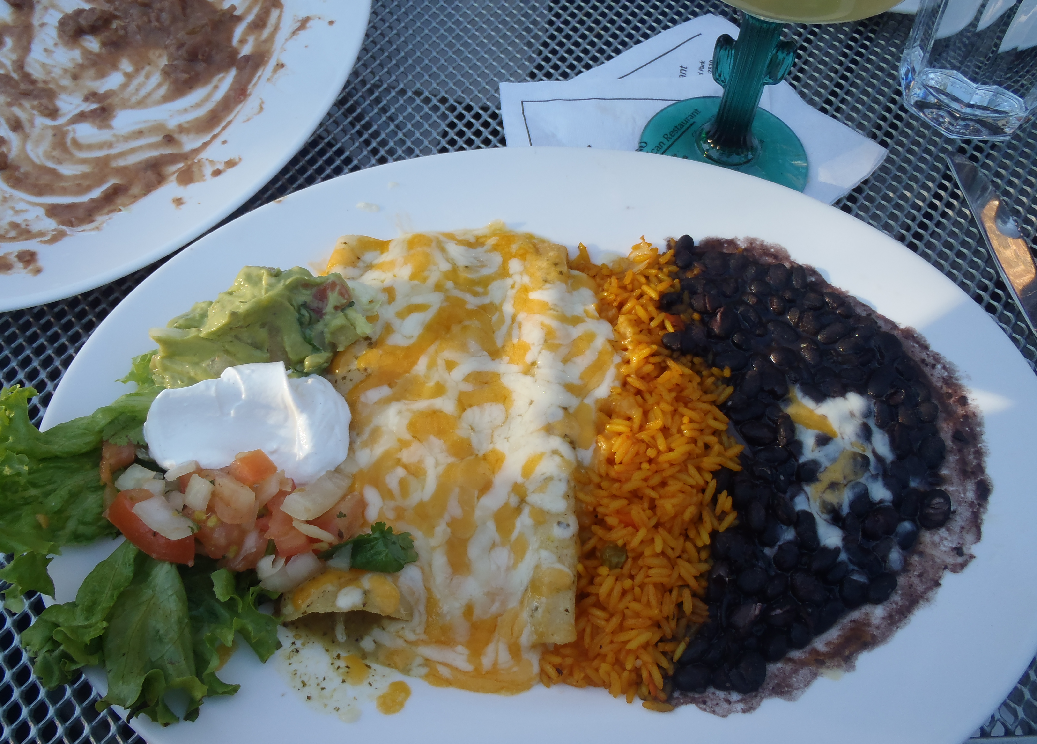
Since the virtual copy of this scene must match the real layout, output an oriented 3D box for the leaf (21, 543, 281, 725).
[{"bbox_3d":[-0.113,0.077,0.254,0.079,0.031,0.057,1,60,-1],"label":"leaf"}]

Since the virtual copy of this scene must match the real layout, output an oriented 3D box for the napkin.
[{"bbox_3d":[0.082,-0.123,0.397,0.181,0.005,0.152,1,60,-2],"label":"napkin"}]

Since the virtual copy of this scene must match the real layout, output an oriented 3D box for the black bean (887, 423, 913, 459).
[{"bbox_3d":[0.138,0.025,0.304,0.009,0.008,0.014,6,60,2],"label":"black bean"}]

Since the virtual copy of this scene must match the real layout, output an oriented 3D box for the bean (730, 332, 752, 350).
[{"bbox_3d":[0.085,-0.012,0.321,0.007,0.007,0.010,-34,66,-19],"label":"bean"}]

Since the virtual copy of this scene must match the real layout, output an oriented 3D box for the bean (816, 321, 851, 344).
[{"bbox_3d":[0.121,-0.015,0.321,0.014,0.007,0.008,-30,65,-17],"label":"bean"}]

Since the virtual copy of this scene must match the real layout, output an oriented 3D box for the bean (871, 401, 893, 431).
[{"bbox_3d":[0.134,0.016,0.308,0.007,0.007,0.011,0,60,-1],"label":"bean"}]

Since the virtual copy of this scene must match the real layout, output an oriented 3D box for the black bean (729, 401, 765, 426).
[{"bbox_3d":[0.082,0.015,0.303,0.013,0.007,0.008,-17,62,-11],"label":"black bean"}]

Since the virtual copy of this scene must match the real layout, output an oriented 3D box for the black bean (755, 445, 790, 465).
[{"bbox_3d":[0.087,0.029,0.288,0.012,0.006,0.007,-10,61,-8],"label":"black bean"}]

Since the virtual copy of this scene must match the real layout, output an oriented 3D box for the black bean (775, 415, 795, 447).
[{"bbox_3d":[0.095,0.021,0.298,0.007,0.008,0.013,3,60,1],"label":"black bean"}]

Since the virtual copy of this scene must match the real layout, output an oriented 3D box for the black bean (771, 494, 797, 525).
[{"bbox_3d":[0.090,0.047,0.283,0.007,0.007,0.012,-19,62,-12],"label":"black bean"}]

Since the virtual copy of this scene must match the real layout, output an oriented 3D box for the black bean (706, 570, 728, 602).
[{"bbox_3d":[0.064,0.069,0.272,0.007,0.007,0.011,11,61,5],"label":"black bean"}]

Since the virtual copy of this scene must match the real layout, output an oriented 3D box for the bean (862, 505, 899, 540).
[{"bbox_3d":[0.123,0.051,0.284,0.014,0.008,0.010,-34,66,-19],"label":"bean"}]

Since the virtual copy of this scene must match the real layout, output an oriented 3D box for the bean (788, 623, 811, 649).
[{"bbox_3d":[0.089,0.084,0.266,0.007,0.007,0.009,1,60,0],"label":"bean"}]

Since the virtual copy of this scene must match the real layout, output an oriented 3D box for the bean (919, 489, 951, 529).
[{"bbox_3d":[0.146,0.048,0.293,0.010,0.009,0.015,23,62,11],"label":"bean"}]

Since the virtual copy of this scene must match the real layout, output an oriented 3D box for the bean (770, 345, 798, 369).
[{"bbox_3d":[0.100,-0.005,0.315,0.011,0.007,0.009,15,61,7],"label":"bean"}]

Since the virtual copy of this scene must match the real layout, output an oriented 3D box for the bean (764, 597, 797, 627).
[{"bbox_3d":[0.084,0.077,0.268,0.011,0.008,0.008,-24,63,-15],"label":"bean"}]

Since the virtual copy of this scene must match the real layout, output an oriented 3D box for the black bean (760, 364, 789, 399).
[{"bbox_3d":[0.092,0.004,0.303,0.009,0.007,0.013,-22,63,-14],"label":"black bean"}]

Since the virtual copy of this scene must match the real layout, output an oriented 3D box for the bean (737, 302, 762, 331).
[{"bbox_3d":[0.089,-0.021,0.324,0.008,0.007,0.013,-25,63,-15],"label":"bean"}]

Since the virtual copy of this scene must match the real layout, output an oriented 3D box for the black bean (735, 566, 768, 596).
[{"bbox_3d":[0.076,0.068,0.273,0.011,0.007,0.009,-16,61,-10],"label":"black bean"}]

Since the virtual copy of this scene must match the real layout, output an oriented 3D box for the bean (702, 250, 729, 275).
[{"bbox_3d":[0.077,-0.043,0.330,0.010,0.007,0.010,0,60,-2],"label":"bean"}]

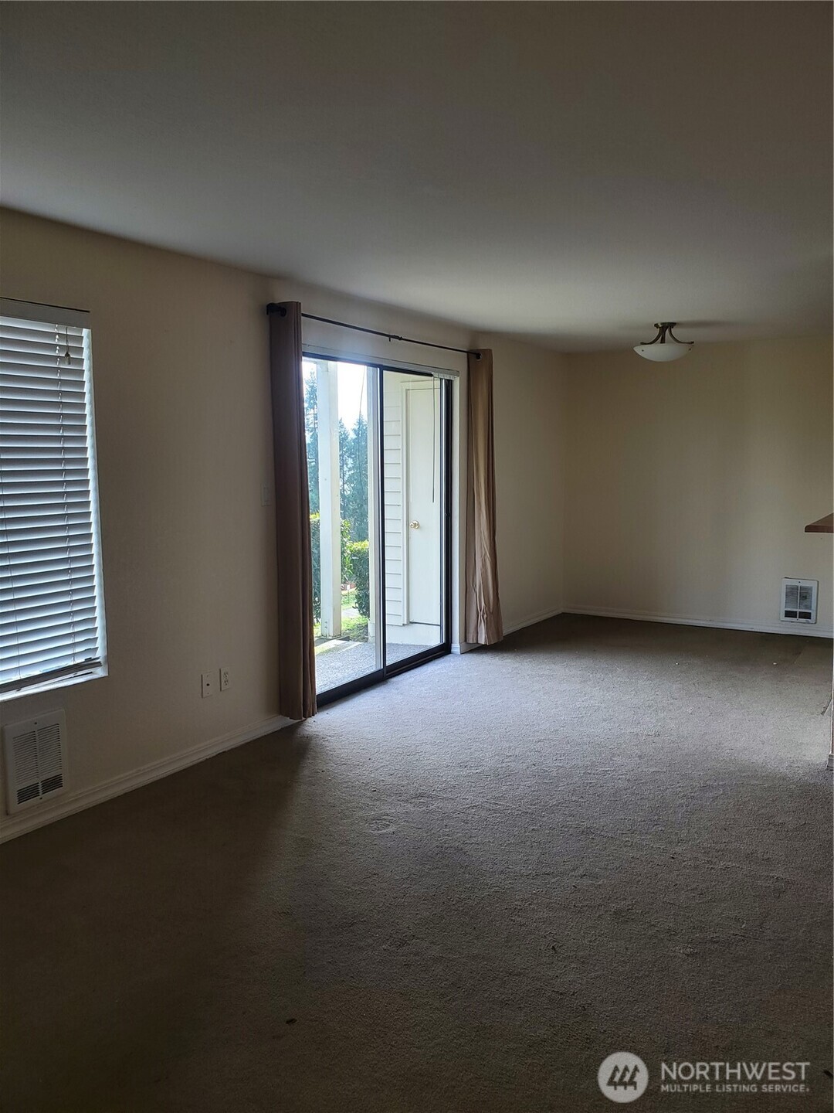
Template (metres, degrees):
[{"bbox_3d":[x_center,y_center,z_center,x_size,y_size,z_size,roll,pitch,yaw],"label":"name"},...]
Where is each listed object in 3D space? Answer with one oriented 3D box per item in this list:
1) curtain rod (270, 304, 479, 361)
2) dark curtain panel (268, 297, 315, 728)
[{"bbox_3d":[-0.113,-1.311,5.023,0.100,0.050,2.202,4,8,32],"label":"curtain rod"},{"bbox_3d":[-0.623,-0.216,4.287,0.156,2.107,0.198,4,8,32],"label":"dark curtain panel"}]

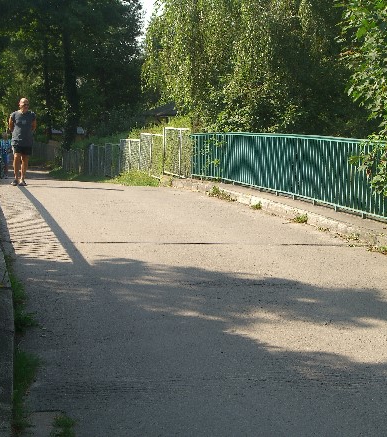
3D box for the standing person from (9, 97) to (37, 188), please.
[{"bbox_3d":[-3.425,-1.541,23.000,0.550,1.770,0.380,0,5,-10],"label":"standing person"}]

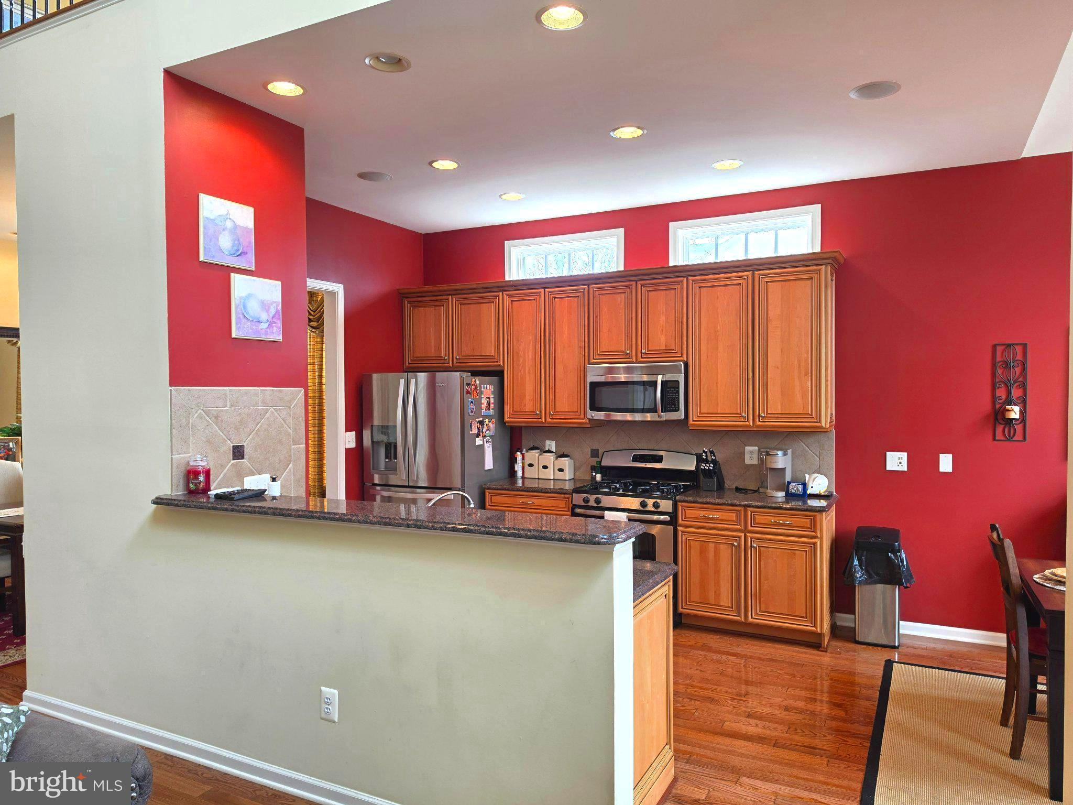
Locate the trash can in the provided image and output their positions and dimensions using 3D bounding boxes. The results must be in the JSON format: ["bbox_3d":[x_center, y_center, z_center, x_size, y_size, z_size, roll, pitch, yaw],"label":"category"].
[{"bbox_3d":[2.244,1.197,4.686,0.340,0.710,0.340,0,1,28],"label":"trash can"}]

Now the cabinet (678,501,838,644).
[{"bbox_3d":[1.517,1.114,4.943,0.942,0.872,0.605,0,1,28],"label":"cabinet"}]

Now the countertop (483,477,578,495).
[{"bbox_3d":[0.071,0.653,5.672,0.770,0.038,0.635,0,1,28],"label":"countertop"}]

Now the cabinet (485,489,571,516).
[{"bbox_3d":[0.085,1.105,5.691,0.760,0.872,0.605,0,1,28],"label":"cabinet"}]

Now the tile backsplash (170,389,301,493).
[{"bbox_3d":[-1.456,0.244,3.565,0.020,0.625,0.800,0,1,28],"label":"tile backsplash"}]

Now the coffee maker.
[{"bbox_3d":[1.669,0.481,4.978,0.203,0.320,0.280,0,1,28],"label":"coffee maker"}]

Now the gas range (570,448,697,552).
[{"bbox_3d":[0.737,0.959,5.291,0.765,1.175,0.675,0,1,28],"label":"gas range"}]

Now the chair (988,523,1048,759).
[{"bbox_3d":[2.367,1.089,3.215,0.530,0.980,0.450,0,1,28],"label":"chair"}]

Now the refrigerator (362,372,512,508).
[{"bbox_3d":[-0.793,0.655,5.929,0.930,1.770,0.890,0,1,28],"label":"refrigerator"}]

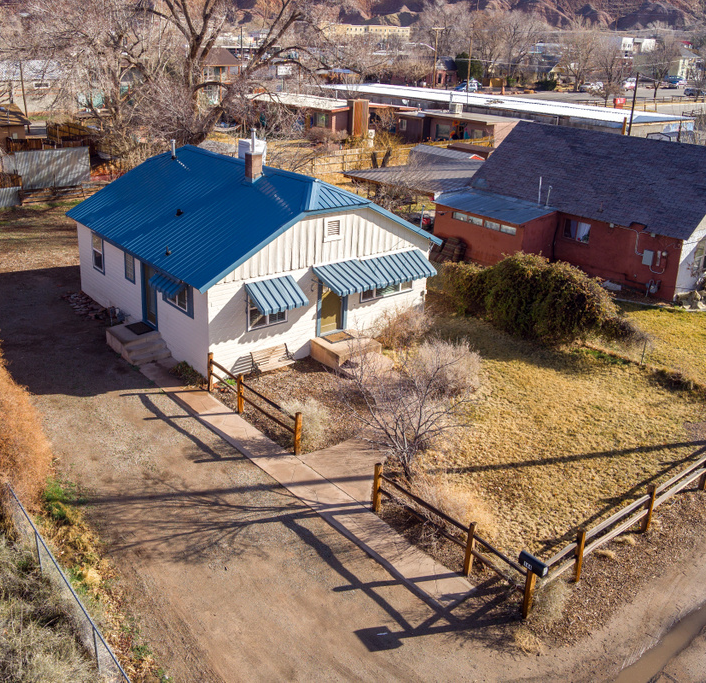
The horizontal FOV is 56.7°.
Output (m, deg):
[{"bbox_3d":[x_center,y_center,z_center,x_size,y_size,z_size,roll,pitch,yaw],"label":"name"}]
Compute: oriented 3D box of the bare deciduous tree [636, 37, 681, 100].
[{"bbox_3d":[59.568,-52.001,124.805,8.600,11.052,8.400,3,23,0],"label":"bare deciduous tree"}]

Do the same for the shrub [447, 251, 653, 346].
[{"bbox_3d":[6.604,-1.735,24.331,3.200,2.150,6.300,-17,30,-38],"label":"shrub"}]

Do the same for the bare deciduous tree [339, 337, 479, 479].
[{"bbox_3d":[1.376,1.818,14.621,3.100,2.800,3.000,3,23,0],"label":"bare deciduous tree"}]

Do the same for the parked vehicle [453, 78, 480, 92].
[{"bbox_3d":[21.374,-47.974,123.000,4.600,1.750,1.900,-5,25,-18],"label":"parked vehicle"}]

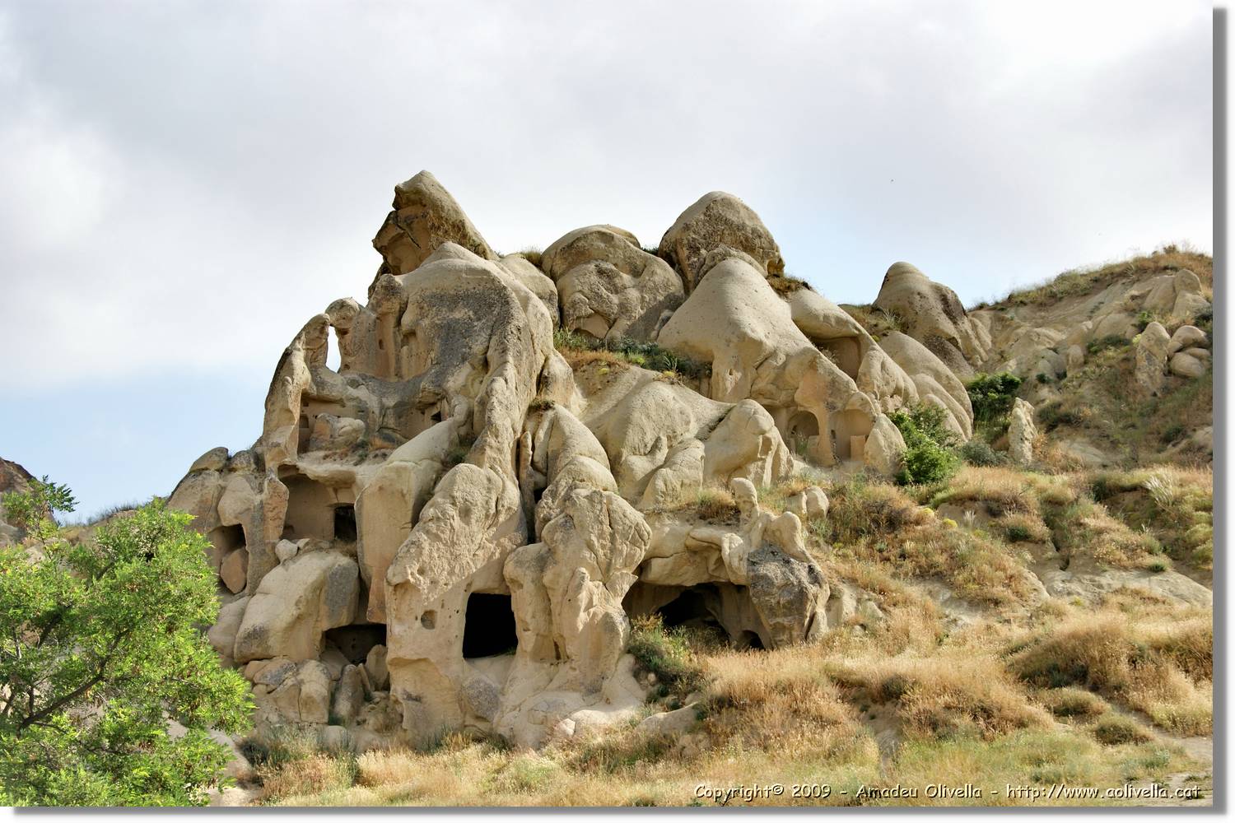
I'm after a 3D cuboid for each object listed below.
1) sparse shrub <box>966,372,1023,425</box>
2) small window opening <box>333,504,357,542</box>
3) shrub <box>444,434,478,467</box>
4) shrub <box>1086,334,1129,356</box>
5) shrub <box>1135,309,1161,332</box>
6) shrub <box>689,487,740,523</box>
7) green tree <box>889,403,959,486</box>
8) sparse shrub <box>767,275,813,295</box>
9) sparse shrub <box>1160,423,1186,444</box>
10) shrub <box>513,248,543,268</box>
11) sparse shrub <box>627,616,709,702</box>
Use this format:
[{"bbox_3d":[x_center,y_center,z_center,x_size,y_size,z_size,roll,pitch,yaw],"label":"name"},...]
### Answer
[{"bbox_3d":[13.346,-0.445,73.000,2.019,1.917,1.615,0,-6,0],"label":"sparse shrub"},{"bbox_3d":[-7.932,3.250,60.000,0.703,1.097,0.300,0,-6,-5],"label":"small window opening"},{"bbox_3d":[-4.661,1.159,61.000,1.001,0.951,0.801,0,-6,0],"label":"shrub"},{"bbox_3d":[20.460,-2.783,86.000,1.774,0.887,1.419,0,-6,0],"label":"shrub"},{"bbox_3d":[22.668,-3.900,88.000,1.155,0.949,0.924,0,-6,0],"label":"shrub"},{"bbox_3d":[2.780,2.684,59.000,1.494,1.051,1.195,0,-6,0],"label":"shrub"},{"bbox_3d":[9.839,1.083,66.000,2.259,2.600,2.000,0,-6,0],"label":"green tree"},{"bbox_3d":[5.874,-4.301,70.000,1.608,0.722,1.286,0,-6,0],"label":"sparse shrub"},{"bbox_3d":[21.061,0.823,78.000,0.987,0.768,0.790,0,-6,0],"label":"sparse shrub"},{"bbox_3d":[-2.933,-5.087,68.000,0.988,0.670,0.791,0,-6,0],"label":"shrub"},{"bbox_3d":[1.341,6.603,55.000,2.140,2.321,1.712,0,-6,0],"label":"sparse shrub"}]

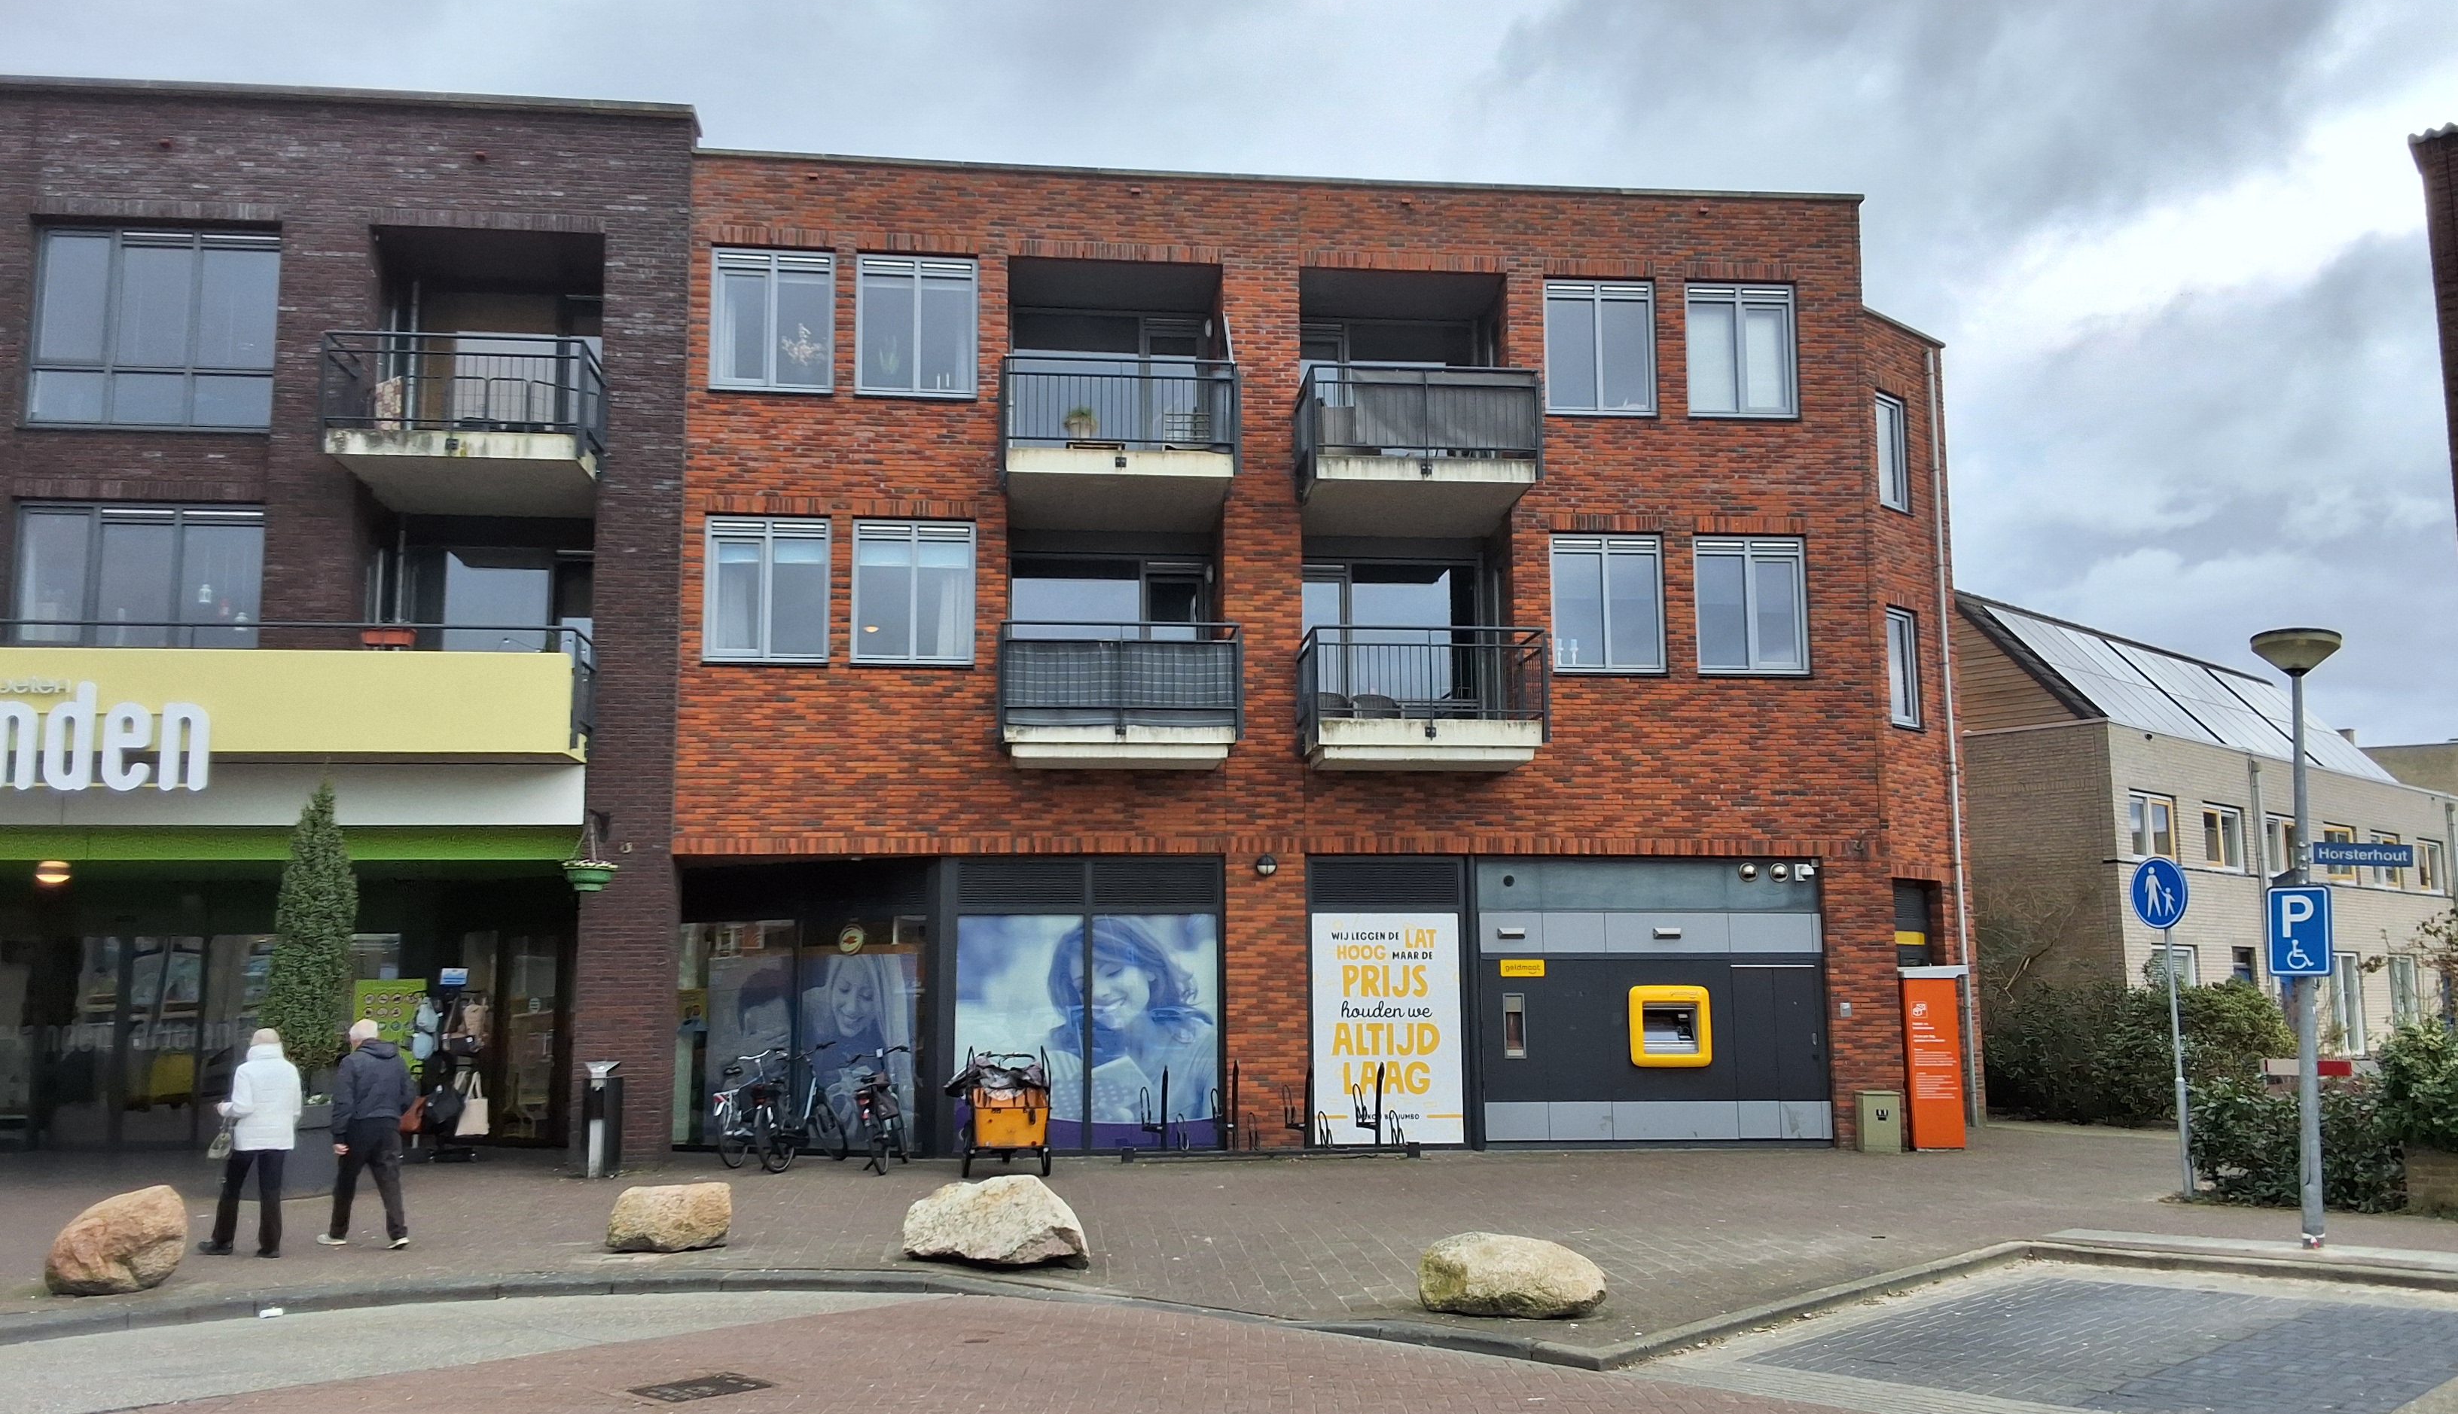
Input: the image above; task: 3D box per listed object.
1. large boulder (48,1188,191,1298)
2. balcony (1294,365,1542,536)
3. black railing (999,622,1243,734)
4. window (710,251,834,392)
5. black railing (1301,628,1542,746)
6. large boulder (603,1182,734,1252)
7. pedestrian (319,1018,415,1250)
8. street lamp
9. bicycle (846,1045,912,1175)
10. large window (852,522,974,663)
[{"bbox_3d":[-7.622,3.633,13.646,0.848,0.679,0.640,2,-6,-19],"label":"large boulder"},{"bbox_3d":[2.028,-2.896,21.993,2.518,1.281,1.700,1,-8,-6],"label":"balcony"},{"bbox_3d":[-1.171,-0.204,21.071,2.540,1.200,1.070,1,-8,-6],"label":"black railing"},{"bbox_3d":[-5.009,-4.226,21.876,1.352,1.595,0.120,1,-6,-6],"label":"window"},{"bbox_3d":[2.084,-0.170,21.559,2.524,1.227,1.100,1,-6,-6],"label":"black railing"},{"bbox_3d":[-4.181,3.815,14.850,0.890,0.450,0.650,1,-8,-6],"label":"large boulder"},{"bbox_3d":[-6.673,3.287,15.404,0.580,1.735,0.530,-4,-7,32],"label":"pedestrian"},{"bbox_3d":[7.465,1.560,13.789,0.620,4.290,0.620,3,-8,-6],"label":"street lamp"},{"bbox_3d":[-3.439,4.058,20.029,0.620,1.160,1.800,0,-8,-1],"label":"bicycle"},{"bbox_3d":[-3.418,-1.216,21.544,1.340,1.570,0.150,1,-8,-6],"label":"large window"}]

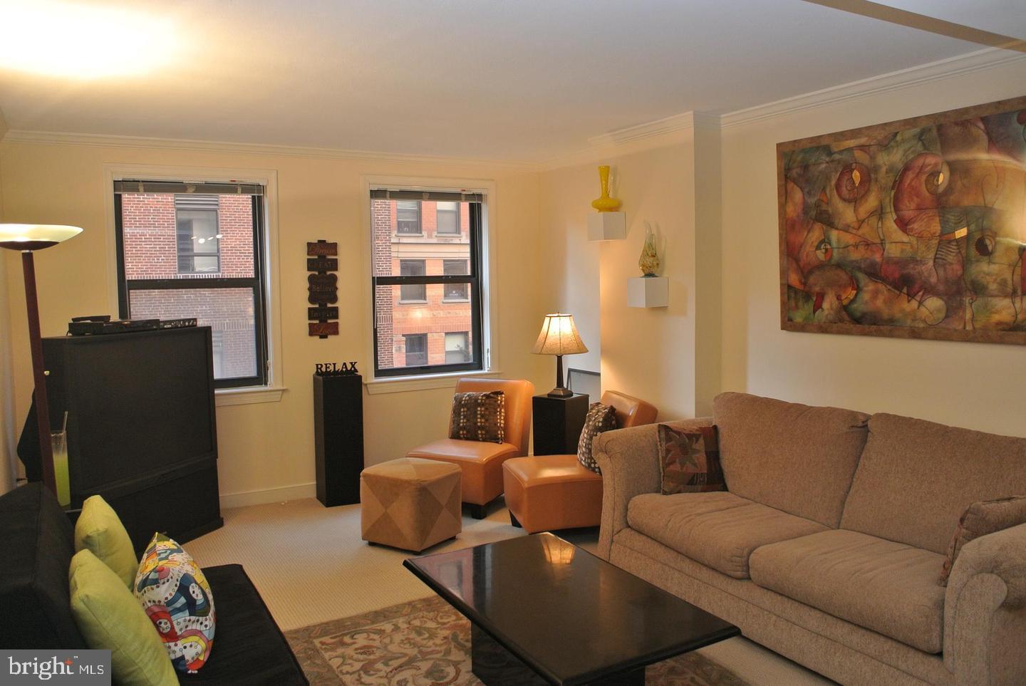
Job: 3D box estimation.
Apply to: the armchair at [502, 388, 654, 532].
[{"bbox_3d":[0.404,0.750,4.726,0.795,0.800,0.570,-2,5,-14],"label":"armchair"}]

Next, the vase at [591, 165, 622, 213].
[{"bbox_3d":[0.611,-1.013,5.070,0.200,0.300,0.200,-1,5,0],"label":"vase"}]

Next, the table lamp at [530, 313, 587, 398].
[{"bbox_3d":[0.317,0.082,5.089,0.378,0.550,0.378,-1,5,0],"label":"table lamp"}]

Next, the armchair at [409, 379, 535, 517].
[{"bbox_3d":[-0.270,0.704,5.411,0.570,0.800,0.795,1,5,25],"label":"armchair"}]

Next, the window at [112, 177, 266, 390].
[{"bbox_3d":[-2.089,-0.359,5.065,0.903,1.365,0.105,-3,6,-28],"label":"window"}]

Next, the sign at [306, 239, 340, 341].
[{"bbox_3d":[-1.331,-0.377,5.423,0.210,0.693,0.026,-3,6,-28],"label":"sign"}]

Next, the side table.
[{"bbox_3d":[0.324,0.734,5.148,0.267,0.760,0.267,3,6,38],"label":"side table"}]

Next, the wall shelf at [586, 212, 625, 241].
[{"bbox_3d":[0.607,-0.752,4.992,0.172,0.176,0.183,-3,6,-28],"label":"wall shelf"}]

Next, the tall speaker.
[{"bbox_3d":[-1.222,0.667,5.423,0.268,0.900,0.250,-3,5,-29],"label":"tall speaker"}]

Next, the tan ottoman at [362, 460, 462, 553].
[{"bbox_3d":[-0.597,0.962,4.583,0.425,0.430,0.415,2,6,33],"label":"tan ottoman"}]

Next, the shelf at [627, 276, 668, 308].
[{"bbox_3d":[0.815,-0.307,4.654,0.172,0.173,0.179,-3,6,-28],"label":"shelf"}]

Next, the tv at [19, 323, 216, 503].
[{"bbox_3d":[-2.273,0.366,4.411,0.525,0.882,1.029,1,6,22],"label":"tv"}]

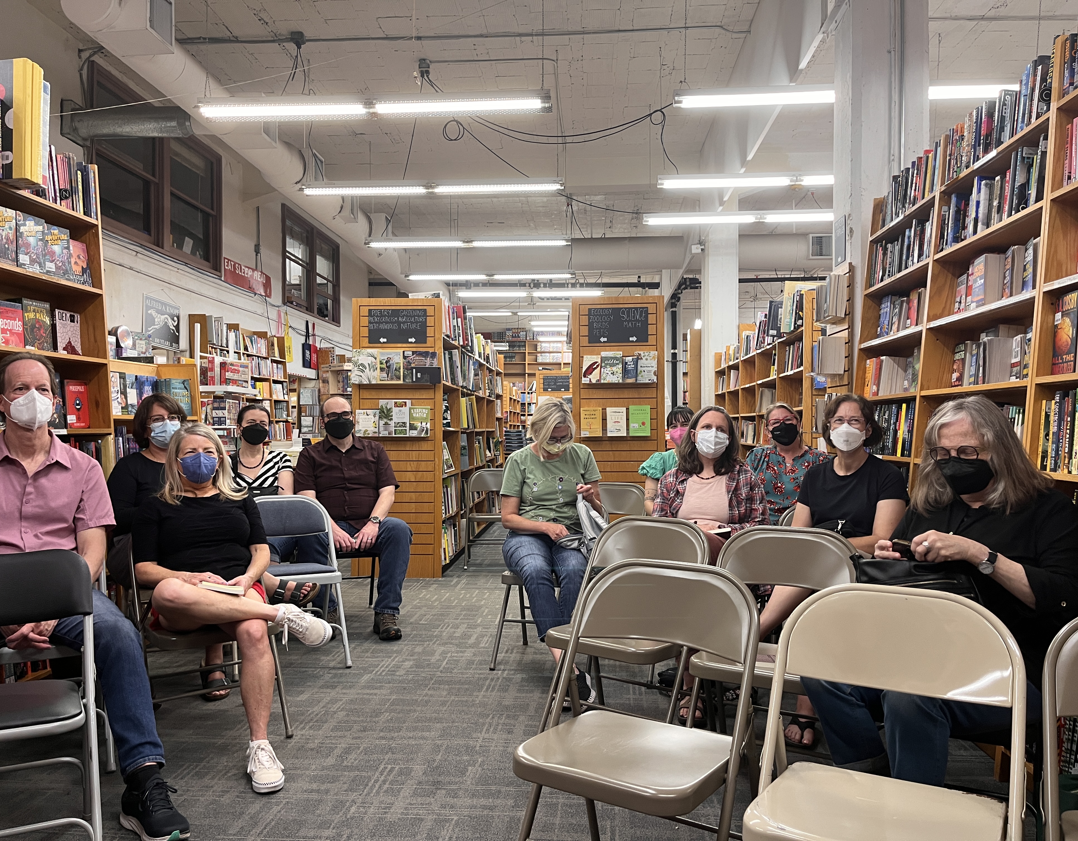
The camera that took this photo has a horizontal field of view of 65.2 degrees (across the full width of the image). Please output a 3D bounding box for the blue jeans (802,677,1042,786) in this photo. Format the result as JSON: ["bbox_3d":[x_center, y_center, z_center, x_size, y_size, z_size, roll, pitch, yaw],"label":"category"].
[{"bbox_3d":[1.109,0.777,2.423,0.620,0.540,0.460,0,-1,-29],"label":"blue jeans"}]

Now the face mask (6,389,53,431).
[{"bbox_3d":[-1.550,-0.032,2.570,0.130,0.126,0.085,0,-1,-41],"label":"face mask"}]

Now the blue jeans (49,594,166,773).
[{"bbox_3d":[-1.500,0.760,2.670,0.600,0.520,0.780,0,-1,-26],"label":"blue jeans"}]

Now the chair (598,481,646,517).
[{"bbox_3d":[0.365,0.769,4.963,0.460,0.760,0.480,0,-1,20],"label":"chair"}]

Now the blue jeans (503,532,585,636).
[{"bbox_3d":[0.045,0.710,3.800,0.420,0.440,0.700,0,0,3],"label":"blue jeans"}]

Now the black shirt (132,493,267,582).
[{"bbox_3d":[-1.230,0.470,3.080,0.480,0.440,0.320,0,-1,-26],"label":"black shirt"}]

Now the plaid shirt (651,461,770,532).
[{"bbox_3d":[0.732,0.441,3.580,0.490,0.540,0.320,0,-1,13],"label":"plaid shirt"}]

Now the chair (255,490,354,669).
[{"bbox_3d":[-1.210,0.755,4.090,0.460,0.790,0.500,0,-1,-28],"label":"chair"}]

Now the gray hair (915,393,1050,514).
[{"bbox_3d":[1.209,0.092,2.300,0.330,0.320,0.270,0,8,41],"label":"gray hair"}]

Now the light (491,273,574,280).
[{"bbox_3d":[-0.087,-2.059,12.000,1.210,0.100,0.170,0,-1,4],"label":"light"}]

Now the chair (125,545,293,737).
[{"bbox_3d":[-1.185,0.752,3.029,0.455,0.755,0.480,0,-1,-38],"label":"chair"}]

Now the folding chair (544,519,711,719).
[{"bbox_3d":[0.300,0.760,2.910,0.460,0.790,0.500,0,-1,33],"label":"folding chair"}]

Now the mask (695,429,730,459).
[{"bbox_3d":[0.719,0.096,3.480,0.134,0.125,0.085,0,-1,5],"label":"mask"}]

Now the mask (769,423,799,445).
[{"bbox_3d":[1.238,0.069,4.250,0.150,0.120,0.090,-11,-1,16],"label":"mask"}]

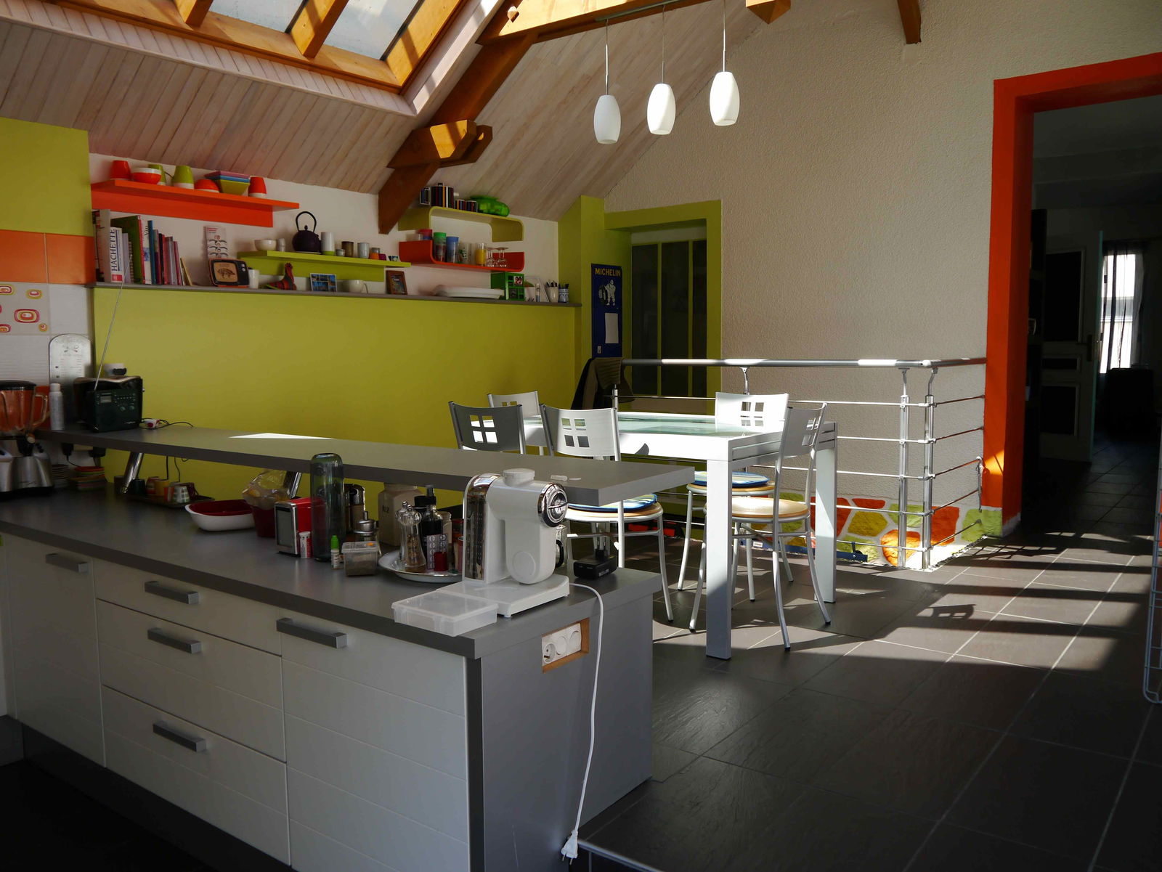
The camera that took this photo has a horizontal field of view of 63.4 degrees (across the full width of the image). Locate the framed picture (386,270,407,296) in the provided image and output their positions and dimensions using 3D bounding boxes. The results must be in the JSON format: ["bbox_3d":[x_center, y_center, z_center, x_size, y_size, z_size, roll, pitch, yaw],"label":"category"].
[{"bbox_3d":[-1.015,-0.845,5.189,0.030,0.133,0.128,-8,0,38],"label":"framed picture"}]

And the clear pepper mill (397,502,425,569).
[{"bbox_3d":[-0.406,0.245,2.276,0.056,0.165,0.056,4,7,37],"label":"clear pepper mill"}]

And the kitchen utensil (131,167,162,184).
[{"bbox_3d":[-1.843,-1.099,3.992,0.130,0.076,0.130,4,7,37],"label":"kitchen utensil"}]

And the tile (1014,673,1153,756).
[{"bbox_3d":[1.442,0.786,2.679,0.298,0.010,0.600,3,6,37],"label":"tile"}]

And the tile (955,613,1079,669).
[{"bbox_3d":[1.565,0.727,3.334,0.298,0.010,0.600,3,6,37],"label":"tile"}]

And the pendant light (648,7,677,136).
[{"bbox_3d":[0.348,-1.575,4.053,0.120,0.536,0.120,-1,6,0],"label":"pendant light"}]

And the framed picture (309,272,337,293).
[{"bbox_3d":[-1.310,-0.778,4.794,0.025,0.100,0.155,-8,0,38],"label":"framed picture"}]

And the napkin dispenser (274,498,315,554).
[{"bbox_3d":[-0.755,0.245,2.547,0.098,0.135,0.094,4,7,39],"label":"napkin dispenser"}]

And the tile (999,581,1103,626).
[{"bbox_3d":[1.968,0.697,3.897,0.297,0.012,0.608,3,6,37],"label":"tile"}]

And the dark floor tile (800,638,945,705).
[{"bbox_3d":[0.989,0.779,3.101,0.297,0.012,0.608,3,6,37],"label":"dark floor tile"}]

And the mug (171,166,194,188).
[{"bbox_3d":[-1.750,-1.133,4.135,0.108,0.110,0.092,4,7,37],"label":"mug"}]

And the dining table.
[{"bbox_3d":[0.280,0.320,3.877,1.240,0.749,0.900,4,7,37],"label":"dining table"}]

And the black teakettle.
[{"bbox_3d":[-1.398,-1.042,4.795,0.149,0.204,0.159,-1,5,0],"label":"black teakettle"}]

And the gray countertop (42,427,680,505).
[{"bbox_3d":[-0.937,0.049,3.085,2.765,0.038,0.435,4,7,37],"label":"gray countertop"}]

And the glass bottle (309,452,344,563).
[{"bbox_3d":[-0.660,0.184,2.441,0.082,0.279,0.082,0,6,0],"label":"glass bottle"}]

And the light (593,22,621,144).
[{"bbox_3d":[0.121,-1.647,4.380,0.130,0.559,0.130,-1,5,0],"label":"light"}]

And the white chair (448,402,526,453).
[{"bbox_3d":[-0.242,0.286,3.764,0.400,0.850,0.460,4,7,37],"label":"white chair"}]

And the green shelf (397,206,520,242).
[{"bbox_3d":[-0.711,-1.270,5.684,0.256,0.132,0.818,3,6,37],"label":"green shelf"}]

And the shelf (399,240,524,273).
[{"bbox_3d":[-0.693,-1.057,5.611,0.260,0.127,0.750,3,7,40],"label":"shelf"}]

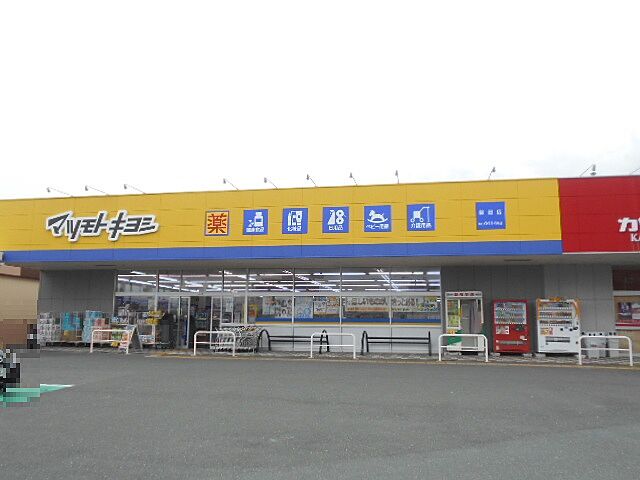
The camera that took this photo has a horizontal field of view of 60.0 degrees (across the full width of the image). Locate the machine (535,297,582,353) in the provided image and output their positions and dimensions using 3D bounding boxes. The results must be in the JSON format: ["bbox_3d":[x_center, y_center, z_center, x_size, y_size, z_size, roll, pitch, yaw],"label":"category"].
[{"bbox_3d":[8.270,3.012,19.292,1.200,1.843,0.740,-1,-7,11],"label":"machine"}]

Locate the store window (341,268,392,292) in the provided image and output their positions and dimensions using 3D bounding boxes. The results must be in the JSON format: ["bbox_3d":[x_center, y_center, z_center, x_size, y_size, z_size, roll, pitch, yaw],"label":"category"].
[{"bbox_3d":[1.776,1.591,21.685,1.958,0.947,0.100,-1,-8,12],"label":"store window"}]

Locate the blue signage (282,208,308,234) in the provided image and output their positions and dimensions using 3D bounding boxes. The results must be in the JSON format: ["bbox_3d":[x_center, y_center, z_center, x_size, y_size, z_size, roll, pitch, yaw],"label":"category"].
[{"bbox_3d":[-0.813,-0.623,18.521,0.868,0.868,0.100,-1,-7,11],"label":"blue signage"}]

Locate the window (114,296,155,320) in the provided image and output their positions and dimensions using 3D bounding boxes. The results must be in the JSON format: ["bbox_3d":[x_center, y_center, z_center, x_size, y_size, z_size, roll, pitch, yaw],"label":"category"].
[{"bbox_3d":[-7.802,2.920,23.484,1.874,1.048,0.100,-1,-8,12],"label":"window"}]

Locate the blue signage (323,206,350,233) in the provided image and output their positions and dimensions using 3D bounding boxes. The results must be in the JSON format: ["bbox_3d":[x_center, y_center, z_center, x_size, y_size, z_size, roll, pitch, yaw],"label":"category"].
[{"bbox_3d":[0.535,-0.647,18.260,0.884,0.856,0.100,-1,-7,11],"label":"blue signage"}]

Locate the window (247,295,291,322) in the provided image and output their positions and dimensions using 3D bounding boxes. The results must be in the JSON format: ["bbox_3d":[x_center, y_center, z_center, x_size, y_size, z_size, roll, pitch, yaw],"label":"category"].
[{"bbox_3d":[-1.957,2.724,21.820,1.855,1.151,0.100,-1,-7,11],"label":"window"}]

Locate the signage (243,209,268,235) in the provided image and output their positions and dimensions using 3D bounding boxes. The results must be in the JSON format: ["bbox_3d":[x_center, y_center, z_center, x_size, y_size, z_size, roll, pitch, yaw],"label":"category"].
[{"bbox_3d":[-2.162,-0.596,18.781,0.858,0.863,0.100,-1,-7,11],"label":"signage"}]

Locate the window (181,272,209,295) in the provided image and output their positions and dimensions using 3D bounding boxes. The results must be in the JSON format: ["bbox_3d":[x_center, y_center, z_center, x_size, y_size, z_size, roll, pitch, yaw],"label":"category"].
[{"bbox_3d":[-5.199,1.768,23.105,1.224,0.905,0.100,-1,-8,12],"label":"window"}]

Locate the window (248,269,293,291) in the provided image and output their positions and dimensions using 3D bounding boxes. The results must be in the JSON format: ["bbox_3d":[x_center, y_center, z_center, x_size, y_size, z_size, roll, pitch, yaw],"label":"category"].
[{"bbox_3d":[-1.917,1.599,21.813,1.894,0.970,0.080,-1,-7,11],"label":"window"}]

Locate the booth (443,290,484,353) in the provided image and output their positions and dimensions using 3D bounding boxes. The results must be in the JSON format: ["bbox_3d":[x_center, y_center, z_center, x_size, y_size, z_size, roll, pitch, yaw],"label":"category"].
[{"bbox_3d":[5.072,2.898,19.584,1.186,2.063,0.780,-1,-7,11],"label":"booth"}]

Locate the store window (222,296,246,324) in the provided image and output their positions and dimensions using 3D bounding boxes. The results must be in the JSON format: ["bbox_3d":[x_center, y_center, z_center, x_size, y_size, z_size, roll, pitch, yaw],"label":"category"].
[{"bbox_3d":[-3.457,2.870,22.591,1.049,1.129,0.100,-1,-8,12],"label":"store window"}]

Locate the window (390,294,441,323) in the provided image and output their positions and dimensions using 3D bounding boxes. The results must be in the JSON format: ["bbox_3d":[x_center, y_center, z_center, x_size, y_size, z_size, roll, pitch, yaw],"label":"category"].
[{"bbox_3d":[3.644,2.649,21.151,1.895,1.057,0.100,-1,-8,12],"label":"window"}]

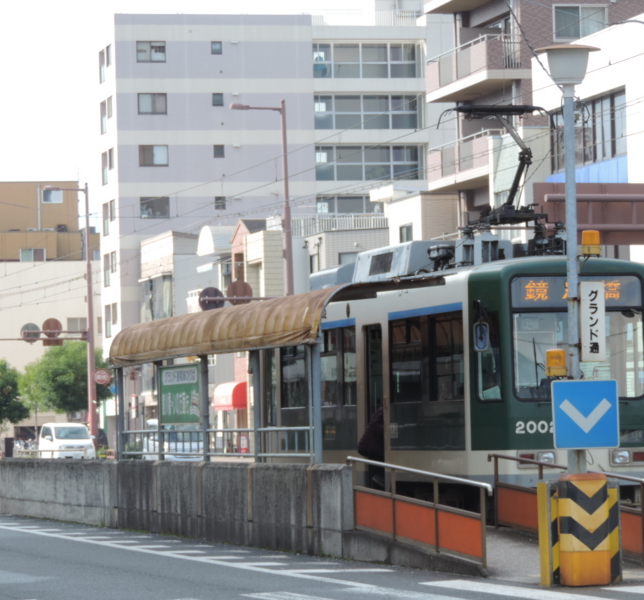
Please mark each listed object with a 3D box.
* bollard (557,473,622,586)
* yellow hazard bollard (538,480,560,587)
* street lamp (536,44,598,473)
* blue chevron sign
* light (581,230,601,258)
[{"bbox_3d":[2.371,2.046,29.978,0.520,1.010,0.420,-1,-2,-14],"label":"bollard"},{"bbox_3d":[2.012,2.080,29.971,0.210,0.950,0.240,-1,-2,-14],"label":"yellow hazard bollard"},{"bbox_3d":[2.273,0.004,30.113,0.600,4.600,0.600,-1,-2,-14],"label":"street lamp"},{"bbox_3d":[2.350,1.023,29.950,0.600,0.600,0.030,-1,-2,-11],"label":"blue chevron sign"},{"bbox_3d":[2.400,-0.507,29.900,0.170,0.225,0.170,-1,-2,0],"label":"light"}]

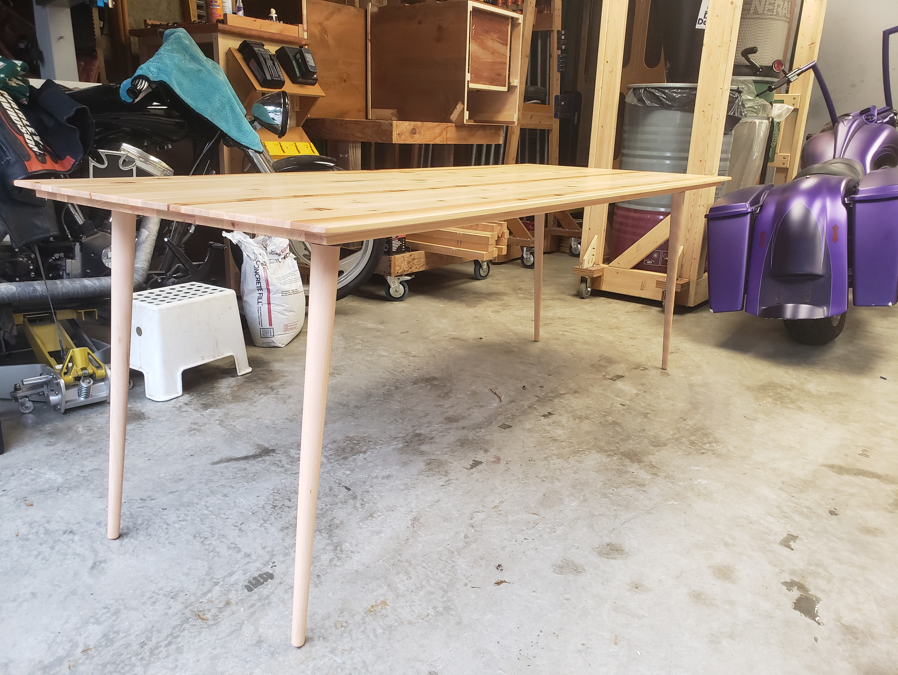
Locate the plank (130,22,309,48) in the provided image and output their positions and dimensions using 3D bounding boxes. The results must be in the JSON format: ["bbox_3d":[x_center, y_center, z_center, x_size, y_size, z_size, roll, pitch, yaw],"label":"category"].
[{"bbox_3d":[-1.219,-1.594,3.623,0.715,0.039,0.566,13,20,33],"label":"plank"}]

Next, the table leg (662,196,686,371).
[{"bbox_3d":[0.830,-0.205,2.515,0.049,0.712,0.049,13,27,33],"label":"table leg"}]

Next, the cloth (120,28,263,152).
[{"bbox_3d":[-0.955,-0.916,2.518,0.451,0.421,0.412,-1,17,-11],"label":"cloth"}]

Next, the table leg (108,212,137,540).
[{"bbox_3d":[-0.676,0.081,1.395,0.049,0.718,0.049,13,13,33],"label":"table leg"}]

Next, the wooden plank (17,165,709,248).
[{"bbox_3d":[0.088,-0.417,1.850,0.832,0.029,1.998,13,20,33],"label":"wooden plank"}]

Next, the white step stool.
[{"bbox_3d":[-0.933,-0.005,2.345,0.248,0.302,0.408,12,20,31],"label":"white step stool"}]

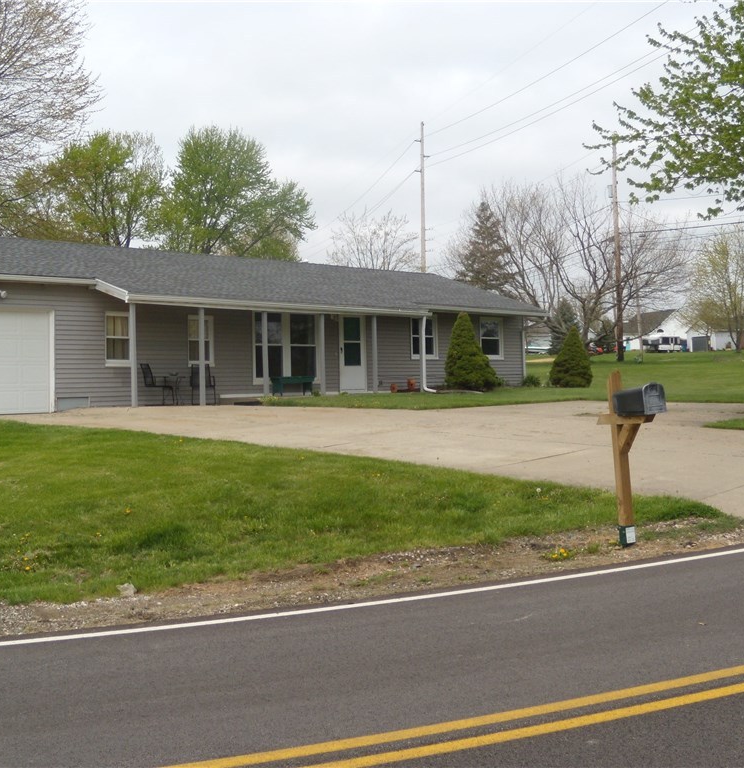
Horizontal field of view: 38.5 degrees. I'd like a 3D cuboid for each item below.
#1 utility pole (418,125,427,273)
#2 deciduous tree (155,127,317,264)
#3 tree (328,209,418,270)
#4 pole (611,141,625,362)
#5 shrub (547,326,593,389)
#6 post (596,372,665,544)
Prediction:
[{"bbox_3d":[4.103,-11.347,86.000,0.450,19.900,0.450,0,1,0],"label":"utility pole"},{"bbox_3d":[-6.025,-5.936,47.000,6.900,10.900,6.600,0,1,0],"label":"deciduous tree"},{"bbox_3d":[0.096,-6.162,68.000,5.800,10.100,5.600,0,1,0],"label":"tree"},{"bbox_3d":[12.479,-6.770,54.000,0.380,11.300,0.380,-2,1,0],"label":"pole"},{"bbox_3d":[5.928,-0.821,31.800,1.300,1.900,1.300,0,1,0],"label":"shrub"},{"bbox_3d":[2.172,0.635,8.944,0.210,1.500,0.790,-4,1,-20],"label":"post"}]

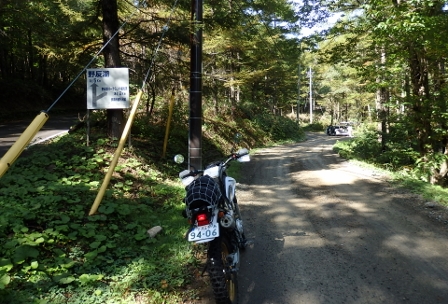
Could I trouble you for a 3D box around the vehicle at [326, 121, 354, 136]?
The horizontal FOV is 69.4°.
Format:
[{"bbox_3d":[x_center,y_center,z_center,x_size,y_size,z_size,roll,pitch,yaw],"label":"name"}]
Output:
[{"bbox_3d":[14.585,-2.842,40.500,1.720,1.620,4.200,0,2,6],"label":"vehicle"}]

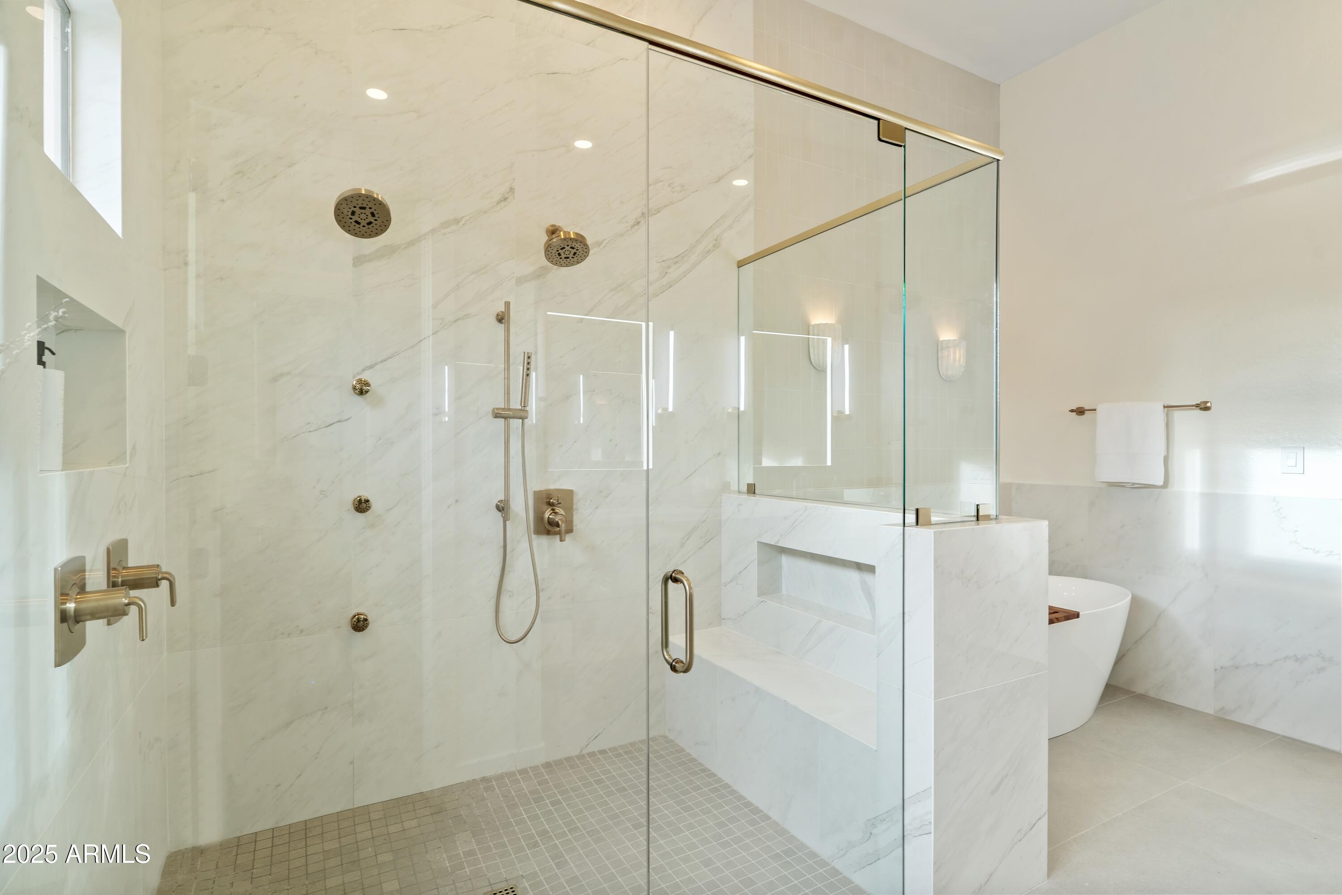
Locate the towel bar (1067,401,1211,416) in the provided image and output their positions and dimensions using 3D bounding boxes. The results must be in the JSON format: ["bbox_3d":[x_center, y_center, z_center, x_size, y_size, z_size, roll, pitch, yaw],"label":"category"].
[{"bbox_3d":[2.487,-0.207,3.589,0.088,0.050,0.655,0,0,-29],"label":"towel bar"}]

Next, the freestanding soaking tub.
[{"bbox_3d":[1.623,1.034,3.289,1.600,0.595,0.800,0,0,-29],"label":"freestanding soaking tub"}]

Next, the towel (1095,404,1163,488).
[{"bbox_3d":[2.453,-0.018,3.578,0.065,0.445,0.330,0,0,-29],"label":"towel"}]

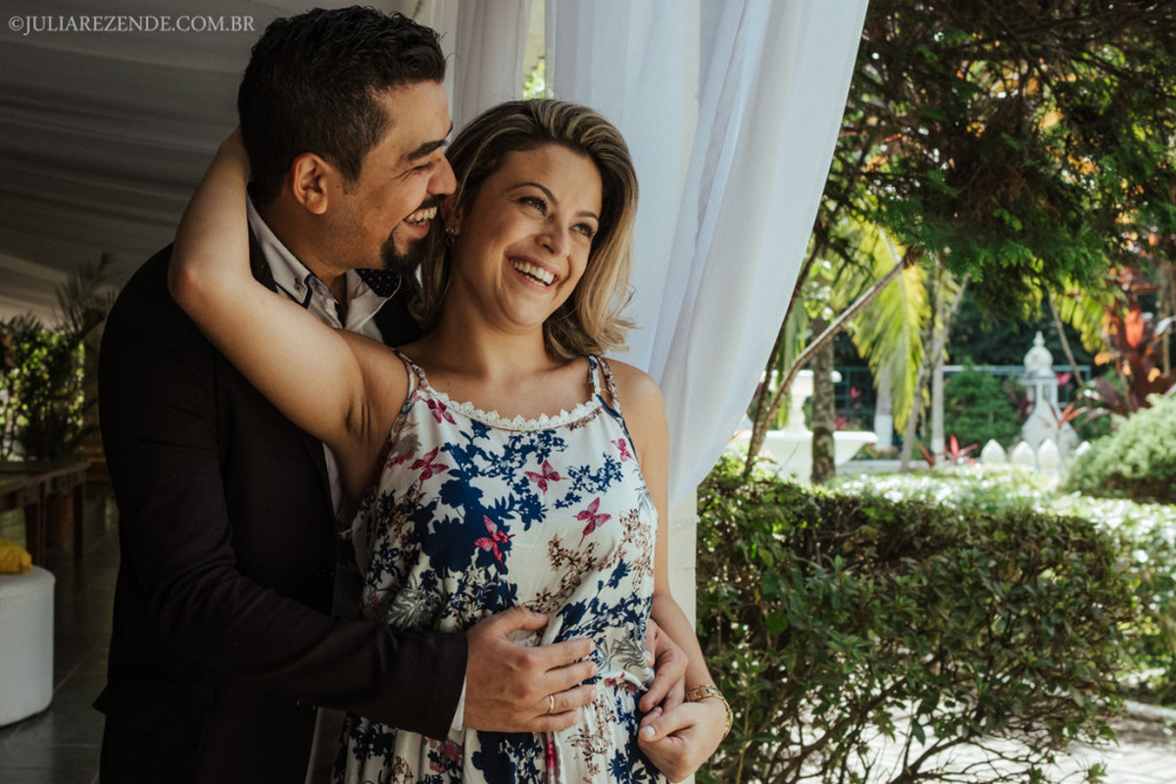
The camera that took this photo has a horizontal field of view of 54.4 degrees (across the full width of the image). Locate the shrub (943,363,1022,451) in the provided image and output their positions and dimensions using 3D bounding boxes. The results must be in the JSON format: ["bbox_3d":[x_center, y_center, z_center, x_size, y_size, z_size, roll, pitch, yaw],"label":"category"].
[{"bbox_3d":[4.899,0.176,14.200,1.020,1.120,1.000,0,1,0],"label":"shrub"}]

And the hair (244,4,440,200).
[{"bbox_3d":[-0.255,-0.296,1.180,0.210,0.200,0.170,8,4,24],"label":"hair"}]

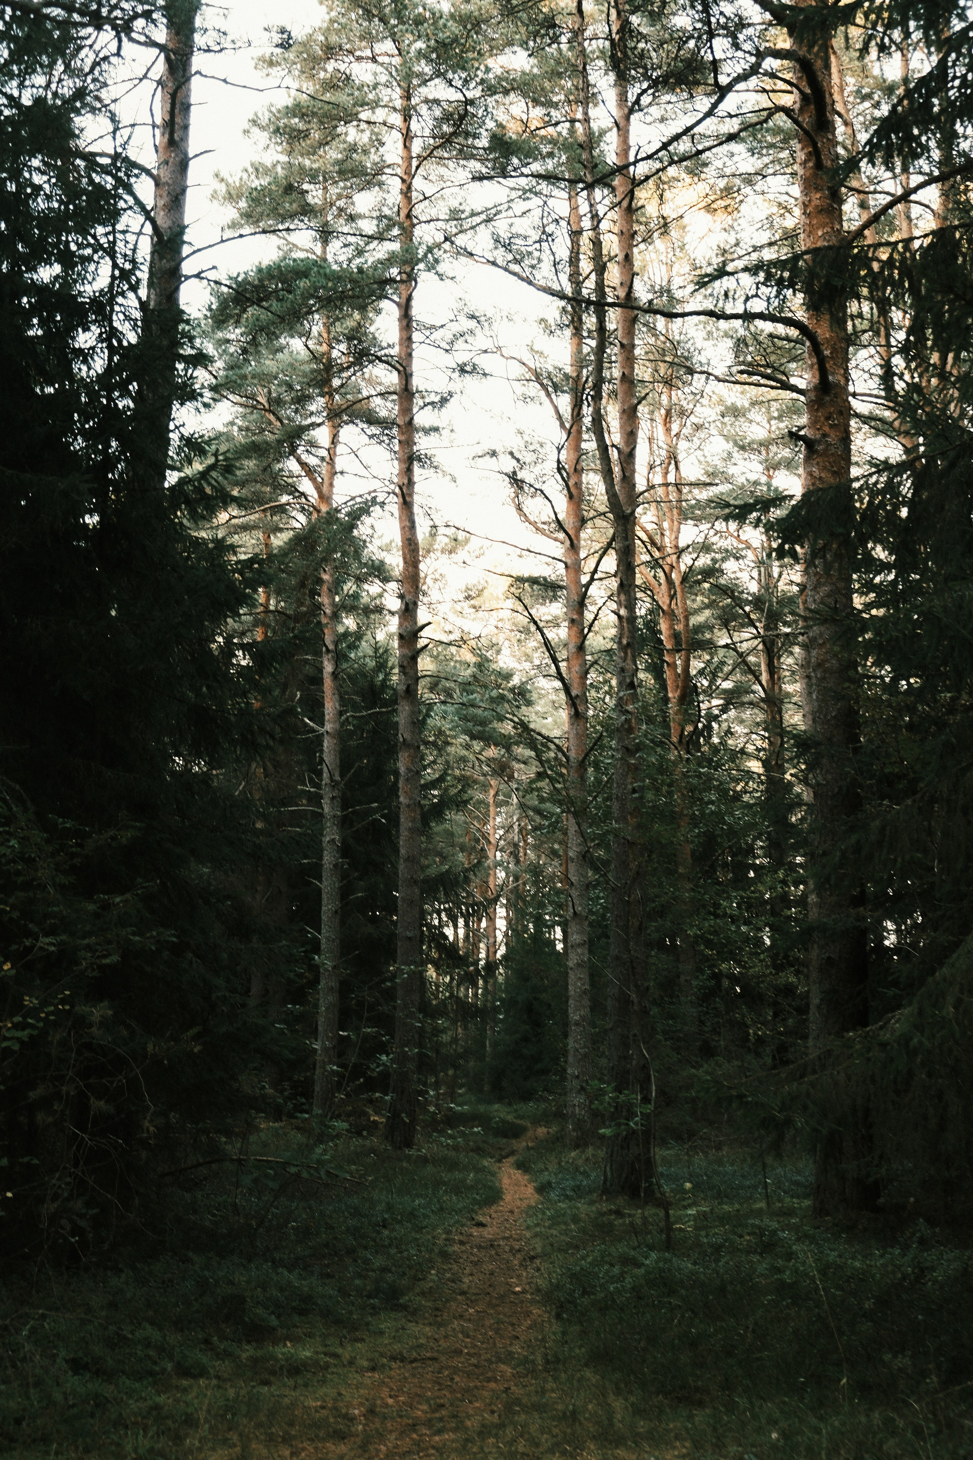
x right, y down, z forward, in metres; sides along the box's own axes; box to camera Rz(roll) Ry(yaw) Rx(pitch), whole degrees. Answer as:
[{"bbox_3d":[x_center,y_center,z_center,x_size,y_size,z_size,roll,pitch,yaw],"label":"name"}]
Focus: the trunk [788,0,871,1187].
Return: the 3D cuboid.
[{"bbox_3d":[2.755,-1.192,14.044,0.465,9.870,0.465,0,-9,0],"label":"trunk"}]

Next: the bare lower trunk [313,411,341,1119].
[{"bbox_3d":[-2.189,0.367,24.169,0.305,9.990,0.305,0,-9,0],"label":"bare lower trunk"}]

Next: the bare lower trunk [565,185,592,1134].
[{"bbox_3d":[1.087,-1.082,20.776,0.265,11.770,0.265,0,-9,0],"label":"bare lower trunk"}]

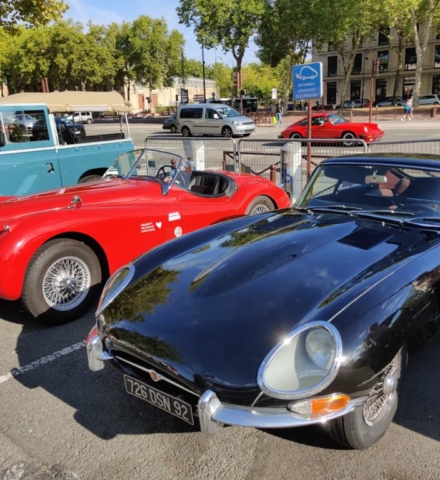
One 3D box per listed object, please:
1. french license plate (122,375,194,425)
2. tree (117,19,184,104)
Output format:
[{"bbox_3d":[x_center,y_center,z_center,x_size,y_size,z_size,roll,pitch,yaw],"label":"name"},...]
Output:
[{"bbox_3d":[-0.290,0.744,2.337,0.460,0.100,0.015,11,22,41],"label":"french license plate"},{"bbox_3d":[-10.819,-27.085,77.707,10.500,14.300,10.500,-2,15,0],"label":"tree"}]

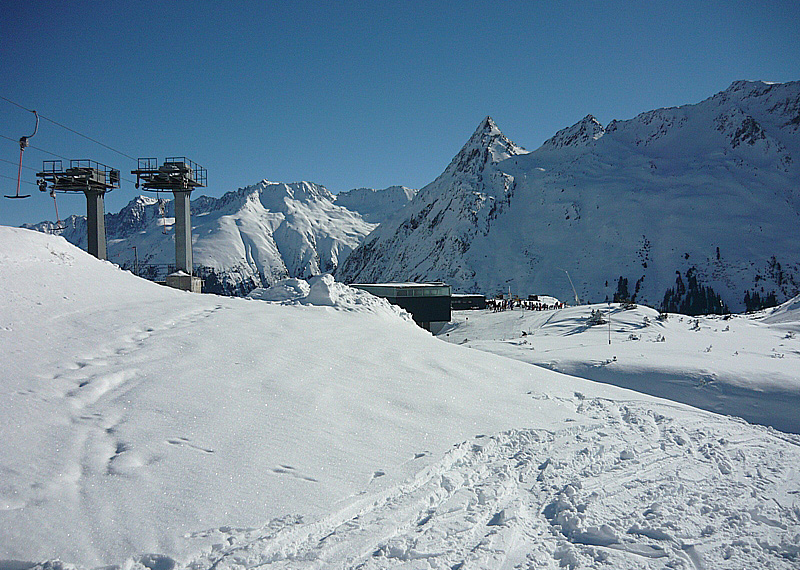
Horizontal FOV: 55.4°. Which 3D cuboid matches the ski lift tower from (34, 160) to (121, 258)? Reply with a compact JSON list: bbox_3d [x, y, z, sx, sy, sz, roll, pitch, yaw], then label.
[{"bbox_3d":[-20.800,-3.950,49.500,3.500,8.100,4.600,0,3,-1],"label":"ski lift tower"}]

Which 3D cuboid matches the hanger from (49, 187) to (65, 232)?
[{"bbox_3d":[-21.300,-4.700,47.500,1.100,2.900,0.350,-6,3,-3],"label":"hanger"}]

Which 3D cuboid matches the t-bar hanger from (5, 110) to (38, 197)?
[{"bbox_3d":[-15.100,-5.200,30.500,1.200,3.600,0.380,0,3,-3],"label":"t-bar hanger"}]

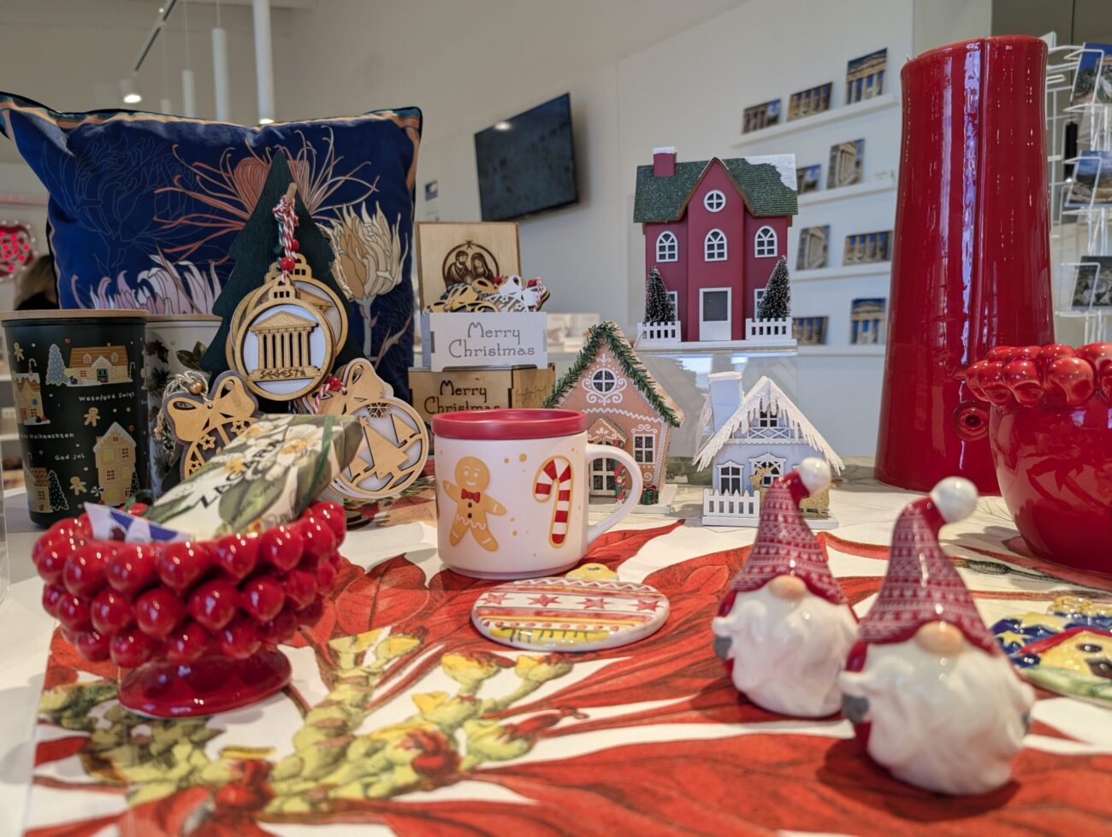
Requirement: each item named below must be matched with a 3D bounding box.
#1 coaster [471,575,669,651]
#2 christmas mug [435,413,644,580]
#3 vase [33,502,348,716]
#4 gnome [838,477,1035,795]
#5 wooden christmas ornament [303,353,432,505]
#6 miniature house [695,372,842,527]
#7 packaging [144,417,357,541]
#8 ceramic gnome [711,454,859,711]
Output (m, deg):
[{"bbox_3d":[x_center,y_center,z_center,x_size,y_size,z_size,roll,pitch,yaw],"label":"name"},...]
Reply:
[{"bbox_3d":[0.008,0.088,0.374,0.095,0.011,0.105,0,5,7],"label":"coaster"},{"bbox_3d":[-0.011,0.042,0.463,0.124,0.088,0.093,-1,5,-8],"label":"christmas mug"},{"bbox_3d":[-0.132,0.068,0.289,0.105,0.069,0.105,-1,5,0],"label":"vase"},{"bbox_3d":[0.119,0.061,0.240,0.060,0.088,0.054,1,5,19],"label":"gnome"},{"bbox_3d":[-0.150,0.010,0.612,0.081,0.112,0.020,-28,-9,-9],"label":"wooden christmas ornament"},{"bbox_3d":[0.155,0.019,0.579,0.104,0.109,0.085,0,5,9],"label":"miniature house"},{"bbox_3d":[-0.113,0.029,0.300,0.043,0.026,0.094,6,19,-3],"label":"packaging"},{"bbox_3d":[0.086,0.057,0.287,0.058,0.088,0.053,0,5,10],"label":"ceramic gnome"}]

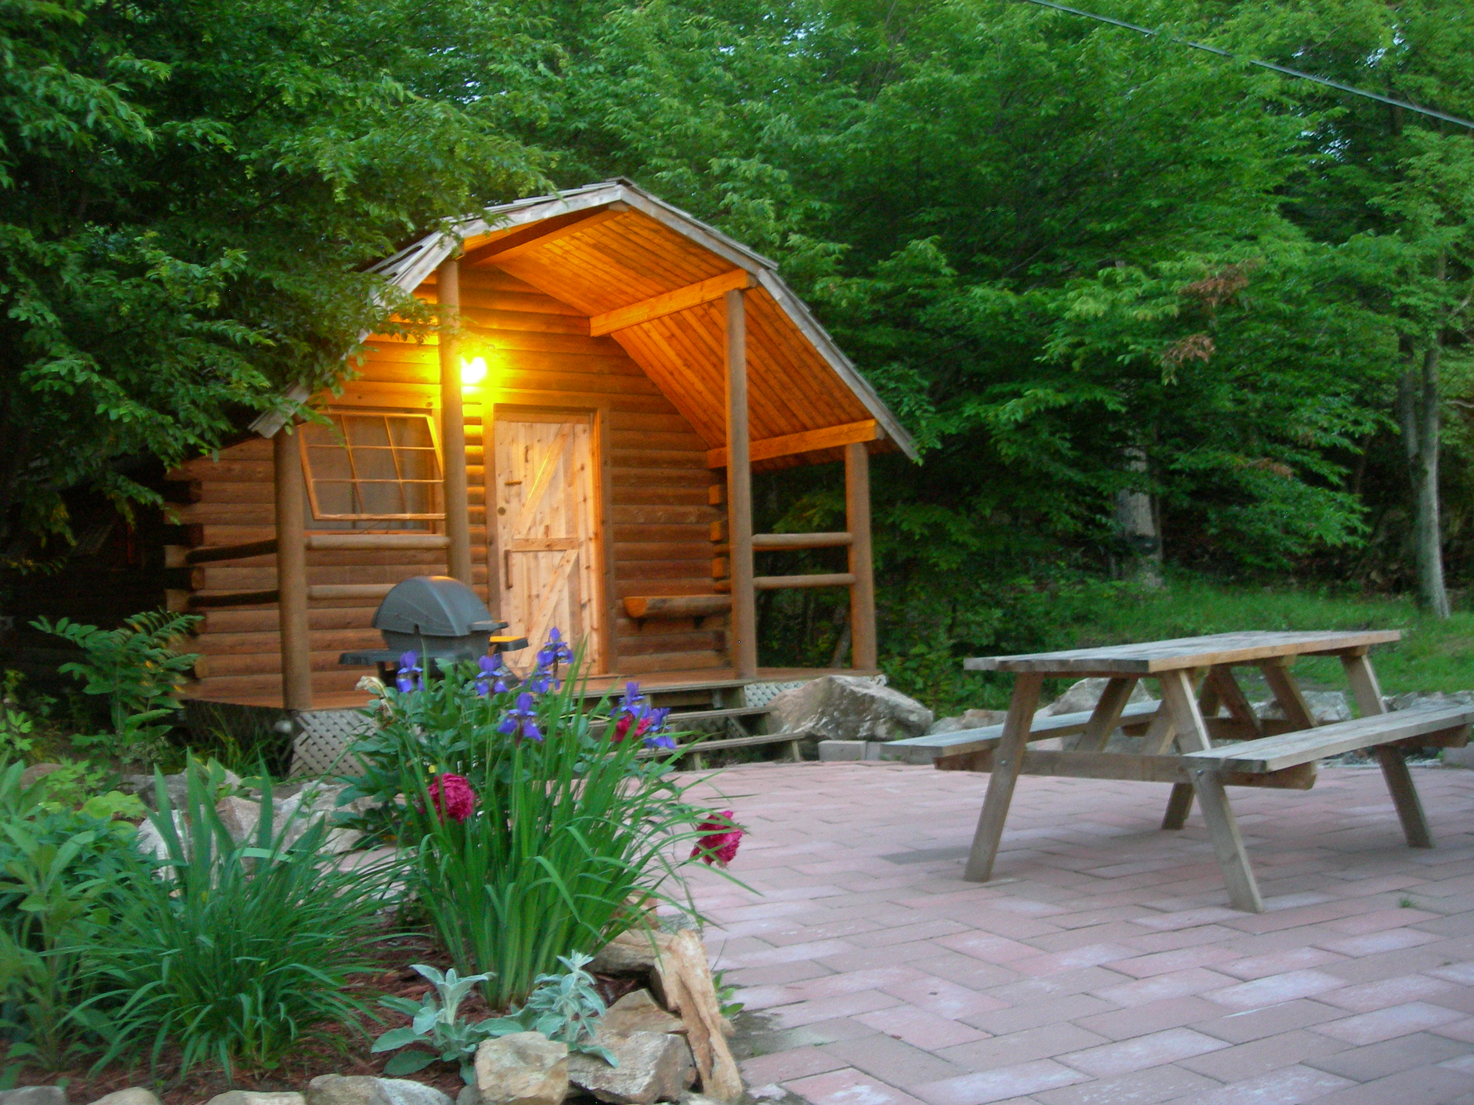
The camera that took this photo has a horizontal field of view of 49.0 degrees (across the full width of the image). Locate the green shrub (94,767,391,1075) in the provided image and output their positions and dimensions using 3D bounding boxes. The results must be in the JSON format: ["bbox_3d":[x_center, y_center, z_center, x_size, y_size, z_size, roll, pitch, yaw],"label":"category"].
[{"bbox_3d":[-1.052,0.780,3.450,0.620,0.620,0.600,-2,-2,0],"label":"green shrub"}]

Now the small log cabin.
[{"bbox_3d":[-2.465,-0.592,13.093,4.980,3.460,6.330,-1,-2,-34],"label":"small log cabin"}]

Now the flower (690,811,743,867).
[{"bbox_3d":[-0.049,0.681,3.850,0.122,0.128,0.120,-2,-2,0],"label":"flower"}]

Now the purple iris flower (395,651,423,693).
[{"bbox_3d":[-0.790,0.290,3.900,0.070,0.100,0.070,-2,-2,0],"label":"purple iris flower"}]

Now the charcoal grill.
[{"bbox_3d":[-1.543,0.704,8.339,0.680,1.170,1.050,-2,-2,13],"label":"charcoal grill"}]

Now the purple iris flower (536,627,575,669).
[{"bbox_3d":[-0.426,0.226,3.800,0.085,0.100,0.085,-2,-2,0],"label":"purple iris flower"}]

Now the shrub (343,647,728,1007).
[{"bbox_3d":[-0.490,0.645,3.900,0.840,0.800,0.800,-2,-2,0],"label":"shrub"}]

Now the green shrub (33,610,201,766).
[{"bbox_3d":[-3.449,0.772,9.000,0.880,0.860,0.800,-2,-2,0],"label":"green shrub"}]

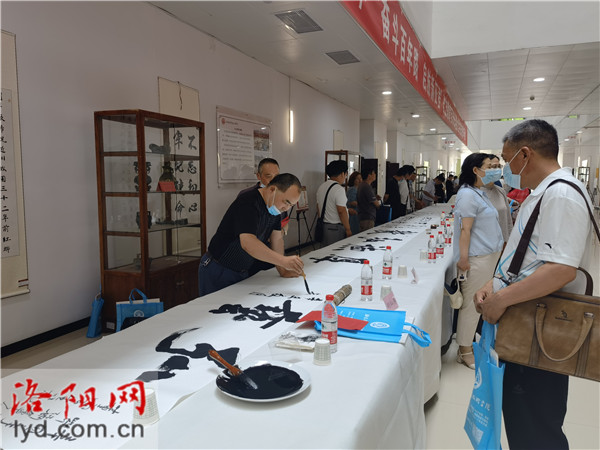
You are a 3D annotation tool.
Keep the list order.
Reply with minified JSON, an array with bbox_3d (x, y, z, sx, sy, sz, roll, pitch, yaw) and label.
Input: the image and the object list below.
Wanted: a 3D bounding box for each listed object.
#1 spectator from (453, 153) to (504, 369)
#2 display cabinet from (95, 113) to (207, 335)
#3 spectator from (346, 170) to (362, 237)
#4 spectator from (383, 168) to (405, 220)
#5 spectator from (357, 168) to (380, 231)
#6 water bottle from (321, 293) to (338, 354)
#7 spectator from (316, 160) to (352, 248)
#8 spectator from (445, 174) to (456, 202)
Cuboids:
[{"bbox_3d":[1.434,0.259,3.760,0.330,1.630,0.450,3,6,31],"label":"spectator"},{"bbox_3d":[-1.437,-0.039,4.705,0.508,2.034,1.002,2,6,22],"label":"display cabinet"},{"bbox_3d":[0.872,-0.054,7.350,0.340,1.570,0.430,-1,6,-8],"label":"spectator"},{"bbox_3d":[1.748,-0.233,8.750,0.450,1.660,0.480,-2,6,-20],"label":"spectator"},{"bbox_3d":[1.024,-0.055,7.100,0.360,1.620,0.450,-2,6,-24],"label":"spectator"},{"bbox_3d":[0.120,0.398,1.881,0.065,0.230,0.065,0,5,0],"label":"water bottle"},{"bbox_3d":[0.413,0.068,5.600,0.310,1.660,0.460,-5,7,-42],"label":"spectator"},{"bbox_3d":[4.888,-0.824,15.200,0.350,1.610,0.450,0,5,-5],"label":"spectator"}]

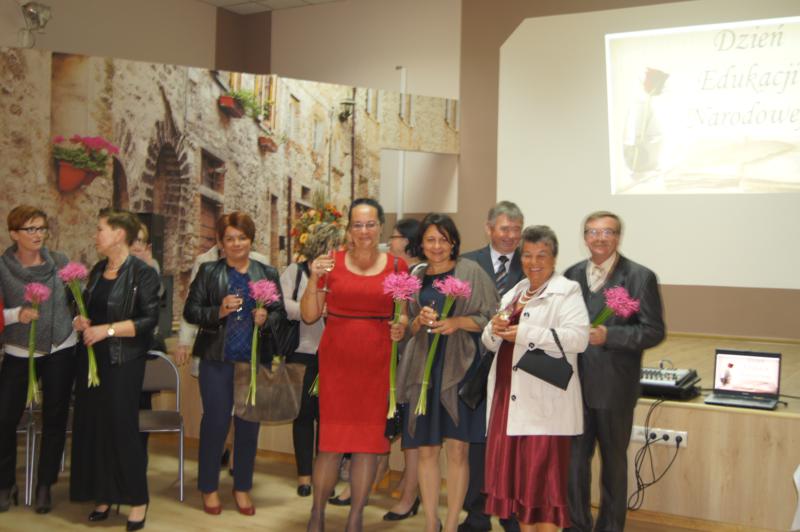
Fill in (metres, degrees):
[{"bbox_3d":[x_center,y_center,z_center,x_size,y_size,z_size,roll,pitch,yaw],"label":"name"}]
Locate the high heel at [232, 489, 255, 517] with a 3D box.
[{"bbox_3d":[-0.904,1.357,4.999,0.080,0.120,0.225,0,1,-34],"label":"high heel"}]

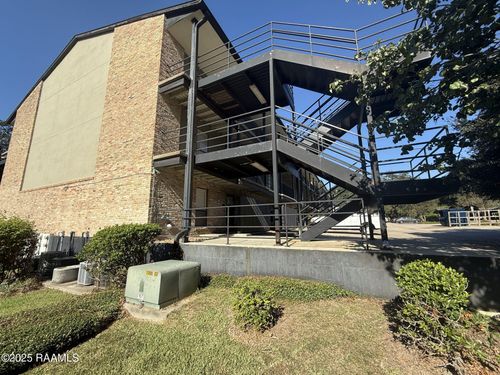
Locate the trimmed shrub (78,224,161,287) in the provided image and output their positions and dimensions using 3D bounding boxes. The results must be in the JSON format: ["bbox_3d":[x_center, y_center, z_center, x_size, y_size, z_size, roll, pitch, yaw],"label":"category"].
[{"bbox_3d":[-3.187,1.669,4.859,1.550,1.400,1.420,-6,-11,25],"label":"trimmed shrub"}]

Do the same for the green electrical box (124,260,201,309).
[{"bbox_3d":[-1.681,1.852,4.059,0.885,0.605,1.048,-5,-11,24],"label":"green electrical box"}]

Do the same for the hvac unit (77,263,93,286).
[{"bbox_3d":[-4.283,2.282,5.484,0.530,0.540,0.530,-6,-11,25],"label":"hvac unit"}]

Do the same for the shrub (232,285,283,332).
[{"bbox_3d":[0.115,1.723,3.010,0.700,0.540,0.670,-1,-10,2],"label":"shrub"}]

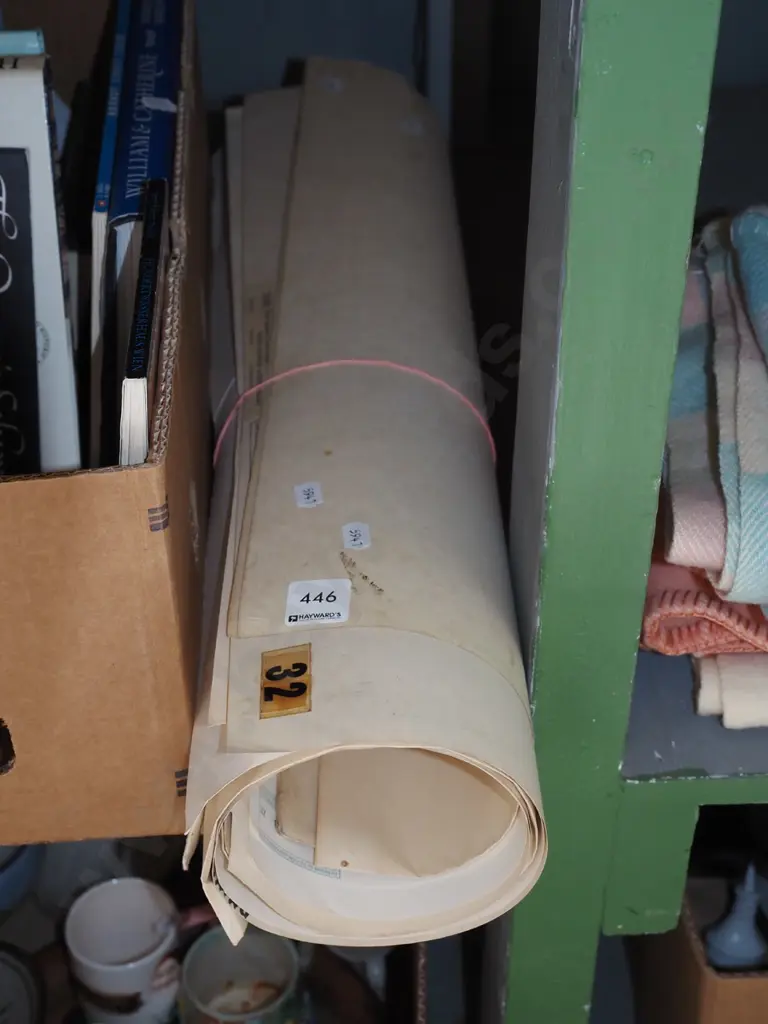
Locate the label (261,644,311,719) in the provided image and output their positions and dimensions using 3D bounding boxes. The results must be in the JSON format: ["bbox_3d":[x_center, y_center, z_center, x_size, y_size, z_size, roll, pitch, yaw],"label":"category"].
[{"bbox_3d":[-0.037,0.064,0.623,0.020,0.002,0.036,-11,38,8],"label":"label"}]

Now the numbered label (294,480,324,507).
[{"bbox_3d":[-0.032,-0.007,0.706,0.012,0.001,0.018,-10,39,1],"label":"numbered label"}]

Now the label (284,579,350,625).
[{"bbox_3d":[-0.026,0.035,0.652,0.025,0.002,0.025,-4,39,6],"label":"label"}]

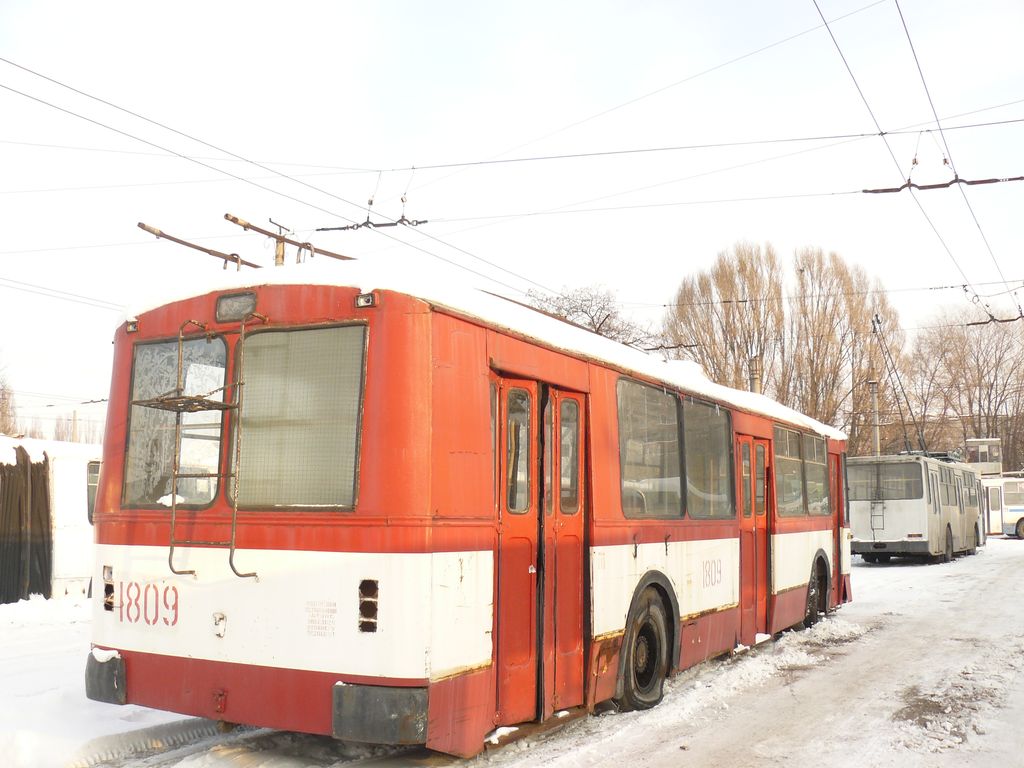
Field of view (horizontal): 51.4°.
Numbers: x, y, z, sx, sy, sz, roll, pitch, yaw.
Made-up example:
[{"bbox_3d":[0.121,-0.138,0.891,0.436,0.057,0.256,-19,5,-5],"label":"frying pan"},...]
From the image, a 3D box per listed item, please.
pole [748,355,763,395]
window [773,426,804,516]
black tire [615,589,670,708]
[{"bbox_3d":[8.413,2.463,36.615,0.380,6.810,0.380,-2,-7,28],"label":"pole"},{"bbox_3d":[3.241,1.024,12.406,0.060,1.000,1.400,-4,-8,28],"label":"window"},{"bbox_3d":[0.976,2.073,8.374,0.280,0.970,1.000,-2,-7,28],"label":"black tire"}]

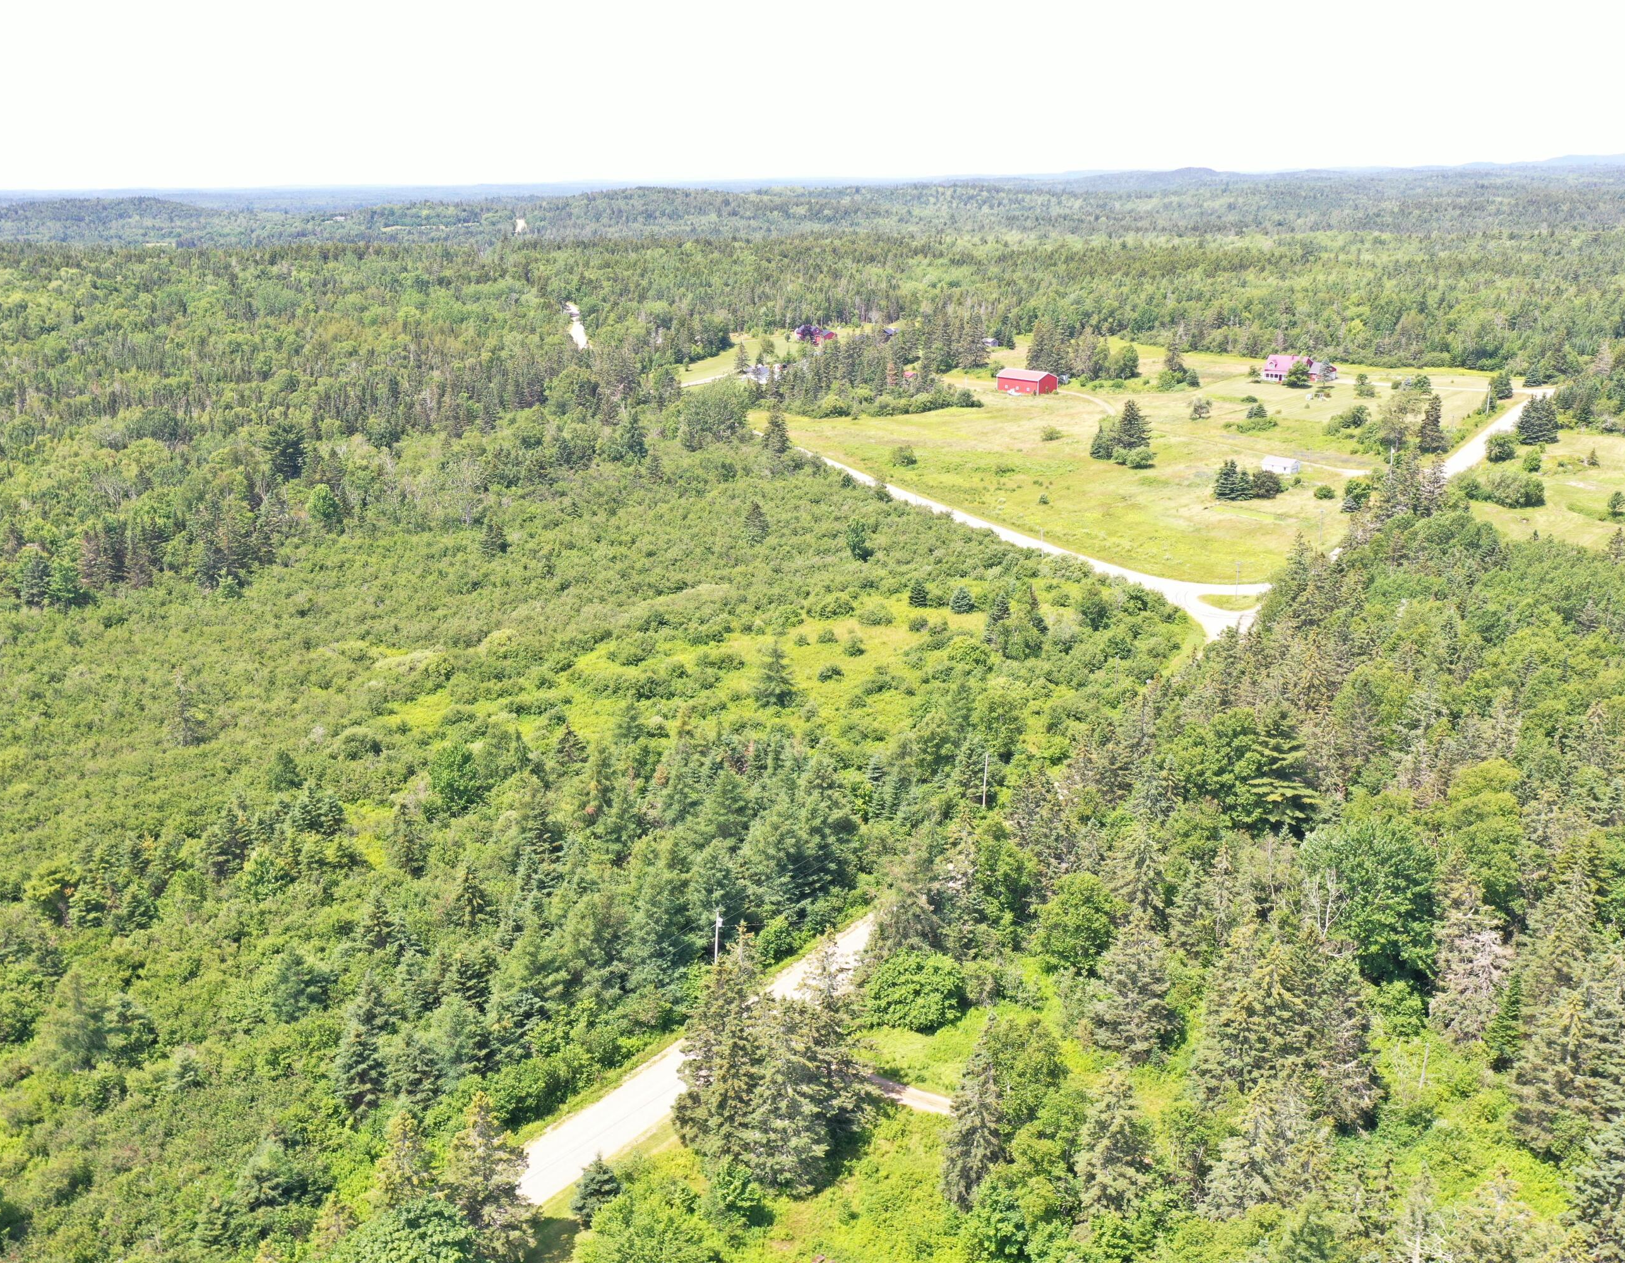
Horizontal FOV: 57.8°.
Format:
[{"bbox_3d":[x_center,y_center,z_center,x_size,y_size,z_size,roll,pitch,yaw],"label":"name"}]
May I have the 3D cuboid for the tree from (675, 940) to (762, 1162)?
[{"bbox_3d":[-7.540,33.320,117.230,6.980,19.720,6.980,-2,17,-4],"label":"tree"}]

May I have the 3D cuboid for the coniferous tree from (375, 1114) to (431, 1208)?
[{"bbox_3d":[-31.300,40.450,111.880,4.380,9.280,4.380,-1,17,0],"label":"coniferous tree"}]

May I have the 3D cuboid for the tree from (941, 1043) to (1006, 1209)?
[{"bbox_3d":[12.380,37.430,112.410,4.880,13.730,4.880,-1,17,0],"label":"tree"}]

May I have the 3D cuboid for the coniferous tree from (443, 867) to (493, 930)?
[{"bbox_3d":[-35.870,28.330,152.930,5.230,8.890,5.230,-5,18,-14],"label":"coniferous tree"}]

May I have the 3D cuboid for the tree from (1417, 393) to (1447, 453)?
[{"bbox_3d":[155.090,-51.960,367.830,6.870,15.020,6.870,-1,17,0],"label":"tree"}]

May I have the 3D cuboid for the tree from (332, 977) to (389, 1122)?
[{"bbox_3d":[-38.330,34.640,123.920,4.710,13.440,4.710,-1,17,0],"label":"tree"}]

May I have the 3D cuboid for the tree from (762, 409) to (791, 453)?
[{"bbox_3d":[-10.590,-57.850,427.240,8.610,13.920,8.610,-1,17,0],"label":"tree"}]

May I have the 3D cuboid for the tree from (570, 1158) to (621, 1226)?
[{"bbox_3d":[-16.450,42.410,111.770,3.820,5.710,3.820,-4,17,-10],"label":"tree"}]

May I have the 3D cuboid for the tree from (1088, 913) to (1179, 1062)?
[{"bbox_3d":[28.950,31.310,132.040,7.980,13.450,7.980,-1,17,0],"label":"tree"}]

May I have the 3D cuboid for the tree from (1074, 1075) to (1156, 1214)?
[{"bbox_3d":[22.740,38.610,110.400,6.120,13.030,6.120,3,17,13],"label":"tree"}]

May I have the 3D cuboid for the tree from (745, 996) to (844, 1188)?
[{"bbox_3d":[-1.510,35.640,115.250,7.960,15.800,7.960,-1,17,0],"label":"tree"}]

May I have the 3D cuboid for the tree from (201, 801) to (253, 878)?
[{"bbox_3d":[-65.220,23.880,164.170,5.950,11.370,5.950,-8,19,-23],"label":"tree"}]

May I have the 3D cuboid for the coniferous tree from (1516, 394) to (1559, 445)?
[{"bbox_3d":[212.290,-62.230,431.300,12.580,14.160,12.580,8,19,25],"label":"coniferous tree"}]

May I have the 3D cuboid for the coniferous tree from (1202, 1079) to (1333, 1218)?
[{"bbox_3d":[33.940,38.850,109.870,9.750,12.680,9.750,6,18,19],"label":"coniferous tree"}]

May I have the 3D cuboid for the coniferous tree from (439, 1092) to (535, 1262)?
[{"bbox_3d":[-23.440,39.470,106.560,6.770,14.520,6.770,-5,18,-14],"label":"coniferous tree"}]

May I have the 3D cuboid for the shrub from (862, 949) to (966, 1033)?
[{"bbox_3d":[9.760,33.500,139.860,9.850,5.790,9.850,1,17,4],"label":"shrub"}]

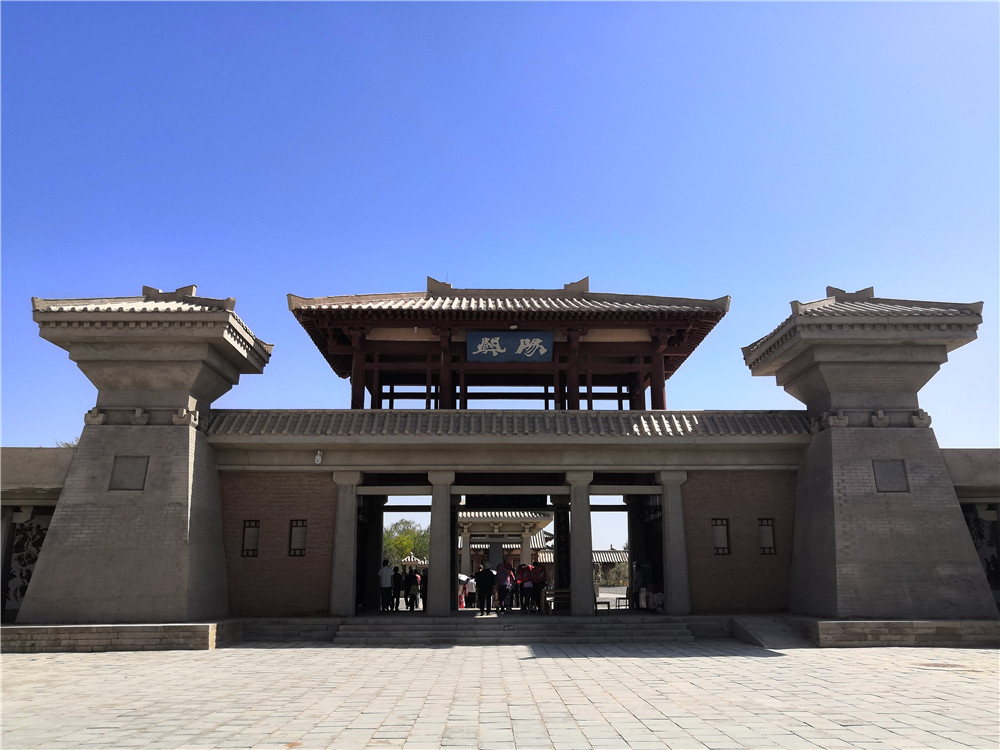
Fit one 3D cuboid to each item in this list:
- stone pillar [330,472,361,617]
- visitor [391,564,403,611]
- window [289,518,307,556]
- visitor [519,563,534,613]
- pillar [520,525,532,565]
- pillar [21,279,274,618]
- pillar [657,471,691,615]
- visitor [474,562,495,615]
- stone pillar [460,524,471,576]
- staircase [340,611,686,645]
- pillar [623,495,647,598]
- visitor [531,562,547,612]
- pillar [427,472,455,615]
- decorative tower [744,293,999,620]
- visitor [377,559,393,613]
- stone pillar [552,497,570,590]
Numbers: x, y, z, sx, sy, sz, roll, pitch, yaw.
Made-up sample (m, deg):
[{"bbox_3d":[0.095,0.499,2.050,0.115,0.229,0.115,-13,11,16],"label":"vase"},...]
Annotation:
[{"bbox_3d":[-4.967,5.455,25.291,0.950,4.511,0.850,0,-15,-1],"label":"stone pillar"},{"bbox_3d":[-3.753,7.768,28.295,0.460,1.600,0.360,0,-15,-1],"label":"visitor"},{"bbox_3d":[-6.489,5.240,25.022,0.530,1.156,0.130,0,-15,-1],"label":"window"},{"bbox_3d":[0.934,7.522,27.510,0.550,1.660,0.420,0,-15,-1],"label":"visitor"},{"bbox_3d":[1.846,13.207,54.892,0.800,5.163,0.800,0,-15,-1],"label":"pillar"},{"bbox_3d":[-10.721,2.093,23.798,5.739,10.239,4.331,0,-15,-1],"label":"pillar"},{"bbox_3d":[5.766,5.573,25.963,0.950,4.615,0.850,0,-15,-1],"label":"pillar"},{"bbox_3d":[-0.453,6.654,24.382,0.580,1.640,0.380,0,-15,-1],"label":"visitor"},{"bbox_3d":[-2.509,13.943,57.647,0.680,4.950,0.680,0,-15,-1],"label":"stone pillar"},{"bbox_3d":[0.428,7.382,22.625,10.159,0.676,1.154,0,-15,-1],"label":"staircase"},{"bbox_3d":[5.388,6.864,30.578,0.760,4.368,0.740,0,-15,-1],"label":"pillar"},{"bbox_3d":[1.357,7.514,27.519,0.550,1.680,0.420,0,-15,-1],"label":"visitor"},{"bbox_3d":[-1.827,5.228,24.305,0.800,4.368,0.760,0,-15,-1],"label":"pillar"},{"bbox_3d":[11.768,2.171,24.944,5.821,10.648,4.465,0,-15,-1],"label":"decorative tower"},{"bbox_3d":[-4.002,7.443,27.534,0.520,1.760,0.340,0,-15,-1],"label":"visitor"},{"bbox_3d":[2.426,6.862,30.524,0.760,4.368,0.740,0,-15,-1],"label":"stone pillar"}]

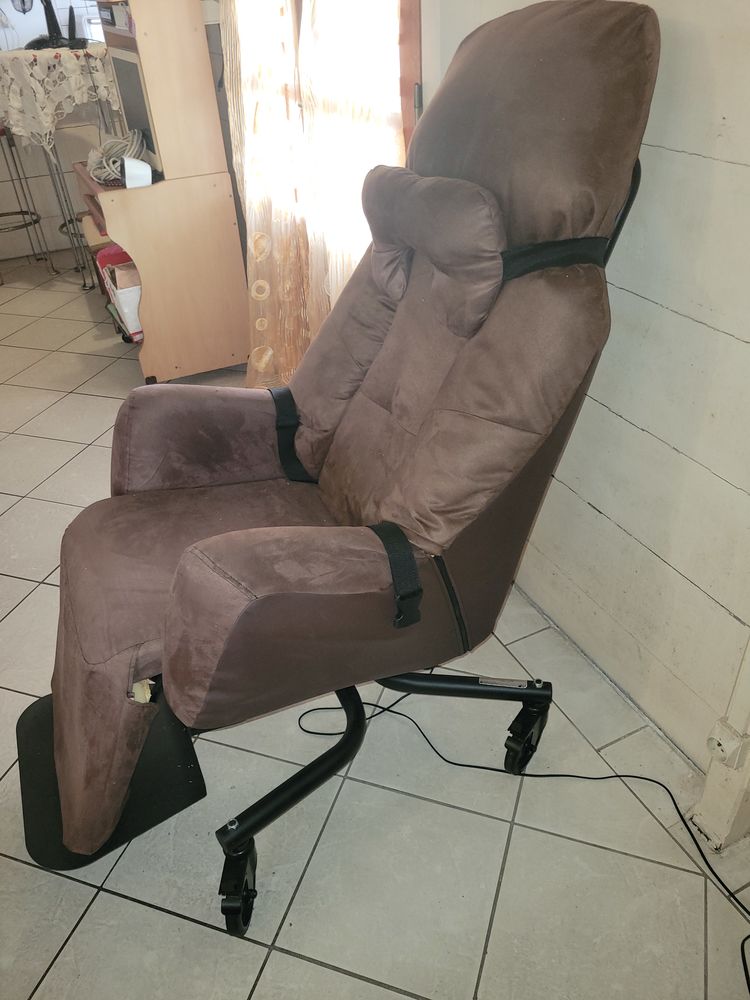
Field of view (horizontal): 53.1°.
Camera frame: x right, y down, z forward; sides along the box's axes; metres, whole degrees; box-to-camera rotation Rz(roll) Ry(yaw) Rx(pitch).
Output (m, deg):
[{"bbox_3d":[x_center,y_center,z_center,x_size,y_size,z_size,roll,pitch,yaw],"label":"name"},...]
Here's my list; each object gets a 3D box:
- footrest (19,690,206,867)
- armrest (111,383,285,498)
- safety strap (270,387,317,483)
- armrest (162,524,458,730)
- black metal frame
[{"bbox_3d":[-0.512,0.487,1.423,0.310,0.035,0.410,-17,37,-19],"label":"footrest"},{"bbox_3d":[-0.325,-0.123,1.524,0.415,0.235,0.150,-5,32,-26],"label":"armrest"},{"bbox_3d":[-0.168,-0.136,1.542,0.080,0.220,0.090,-17,37,-19],"label":"safety strap"},{"bbox_3d":[-0.064,0.181,1.068,0.435,0.254,0.155,-5,32,-26],"label":"armrest"},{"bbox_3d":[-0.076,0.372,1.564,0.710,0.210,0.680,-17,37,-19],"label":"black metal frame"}]

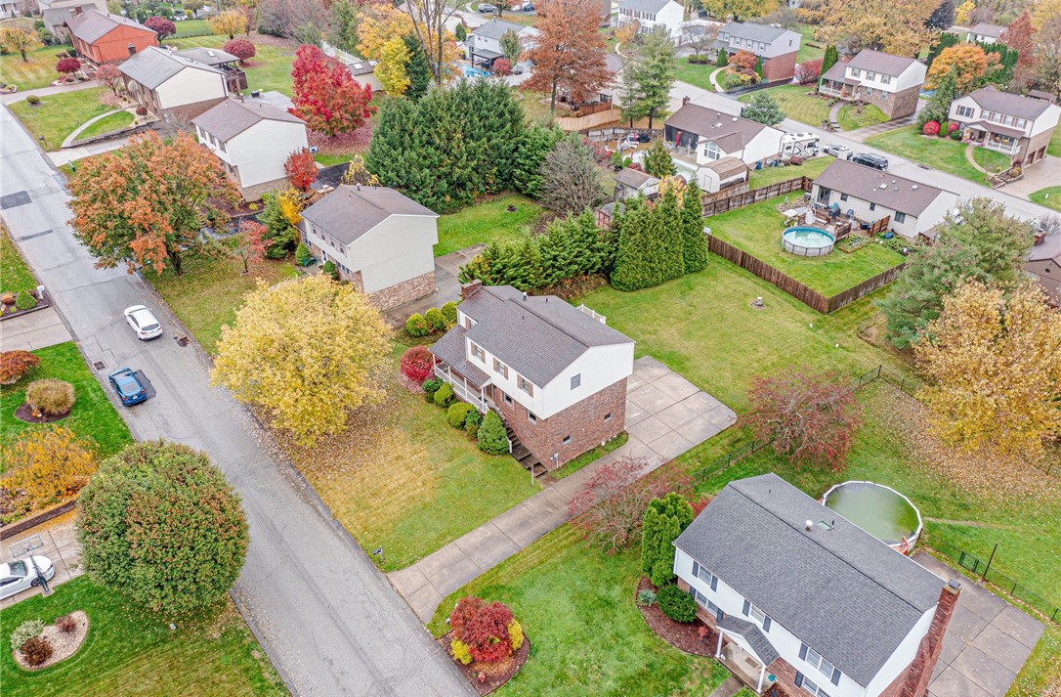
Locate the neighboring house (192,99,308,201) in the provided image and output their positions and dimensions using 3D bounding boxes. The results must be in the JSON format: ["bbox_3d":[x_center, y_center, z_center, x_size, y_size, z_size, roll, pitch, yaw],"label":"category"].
[{"bbox_3d":[-31.520,-22.910,93.450,9.130,8.440,9.430,-25,40,-33],"label":"neighboring house"}]

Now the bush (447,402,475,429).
[{"bbox_3d":[-5.090,4.830,60.210,1.980,1.590,1.980,-1,33,1],"label":"bush"}]

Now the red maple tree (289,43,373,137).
[{"bbox_3d":[-24.200,-31.100,101.300,10.200,11.600,10.200,0,33,0],"label":"red maple tree"}]

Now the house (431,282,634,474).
[{"bbox_3d":[-0.177,1.055,60.575,9.200,8.800,12.900,-24,39,-31],"label":"house"}]

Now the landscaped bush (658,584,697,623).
[{"bbox_3d":[8.800,15.450,49.900,2.300,1.900,2.500,0,33,0],"label":"landscaped bush"}]

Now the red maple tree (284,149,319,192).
[{"bbox_3d":[-23.840,-18.640,86.210,3.540,4.560,3.540,-25,39,-31],"label":"red maple tree"}]

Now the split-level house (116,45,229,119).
[{"bbox_3d":[-44.690,-33.290,103.440,9.000,6.470,12.780,-24,40,-32],"label":"split-level house"}]

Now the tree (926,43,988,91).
[{"bbox_3d":[77.500,-50.900,150.800,10.000,9.300,10.000,-25,40,-33],"label":"tree"}]

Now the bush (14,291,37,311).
[{"bbox_3d":[-45.290,-4.480,73.870,1.640,1.670,1.640,-25,39,-31],"label":"bush"}]

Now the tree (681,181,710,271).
[{"bbox_3d":[16.800,-12.450,83.130,2.260,10.170,2.260,-1,33,1],"label":"tree"}]

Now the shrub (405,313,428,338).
[{"bbox_3d":[-9.610,-2.080,70.070,1.880,1.870,1.880,-1,33,1],"label":"shrub"}]

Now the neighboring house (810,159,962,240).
[{"bbox_3d":[41.600,-18.230,96.990,9.400,4.600,13.500,-25,39,-31],"label":"neighboring house"}]

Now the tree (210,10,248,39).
[{"bbox_3d":[-47.940,-51.350,131.080,5.990,4.330,5.990,-25,39,-31],"label":"tree"}]

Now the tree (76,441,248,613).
[{"bbox_3d":[-19.082,9.700,43.489,8.051,9.852,8.051,-1,33,0],"label":"tree"}]

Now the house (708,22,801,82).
[{"bbox_3d":[44.440,-58.980,163.410,10.970,8.980,13.150,-25,40,-33],"label":"house"}]

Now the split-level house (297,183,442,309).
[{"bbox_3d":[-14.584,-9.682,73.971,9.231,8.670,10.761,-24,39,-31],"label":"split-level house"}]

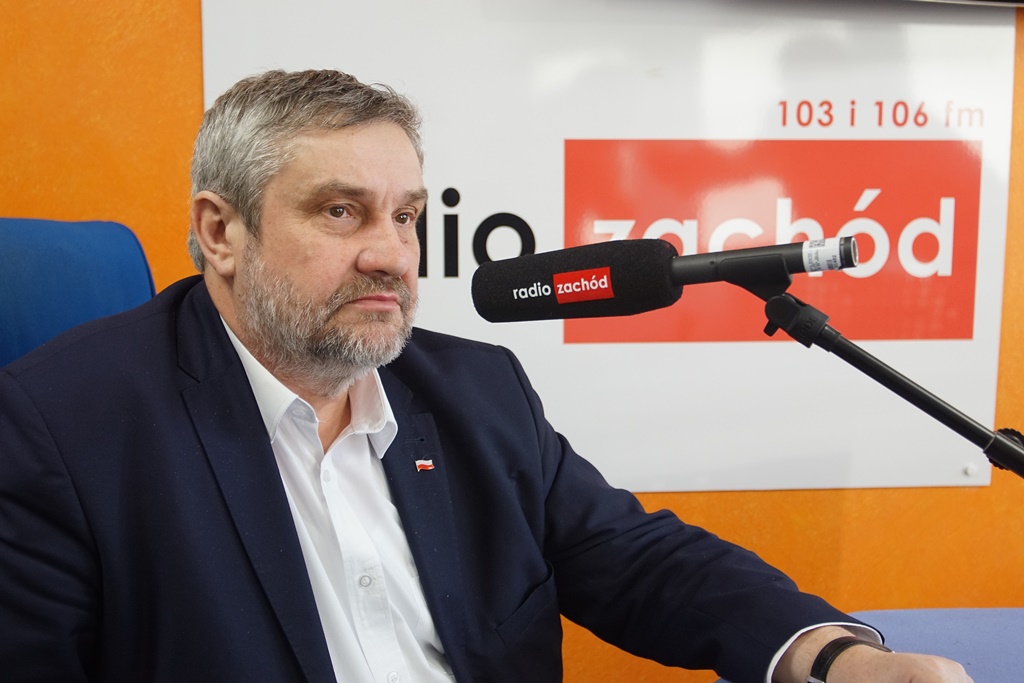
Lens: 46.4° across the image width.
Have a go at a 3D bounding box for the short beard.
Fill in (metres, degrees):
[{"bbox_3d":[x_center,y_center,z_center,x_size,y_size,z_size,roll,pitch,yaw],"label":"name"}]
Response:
[{"bbox_3d":[-0.138,-0.020,1.026,0.114,0.126,0.154,8,10,43],"label":"short beard"}]

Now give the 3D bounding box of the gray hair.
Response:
[{"bbox_3d":[-0.181,-0.147,1.054,0.204,0.181,0.178,8,10,43],"label":"gray hair"}]

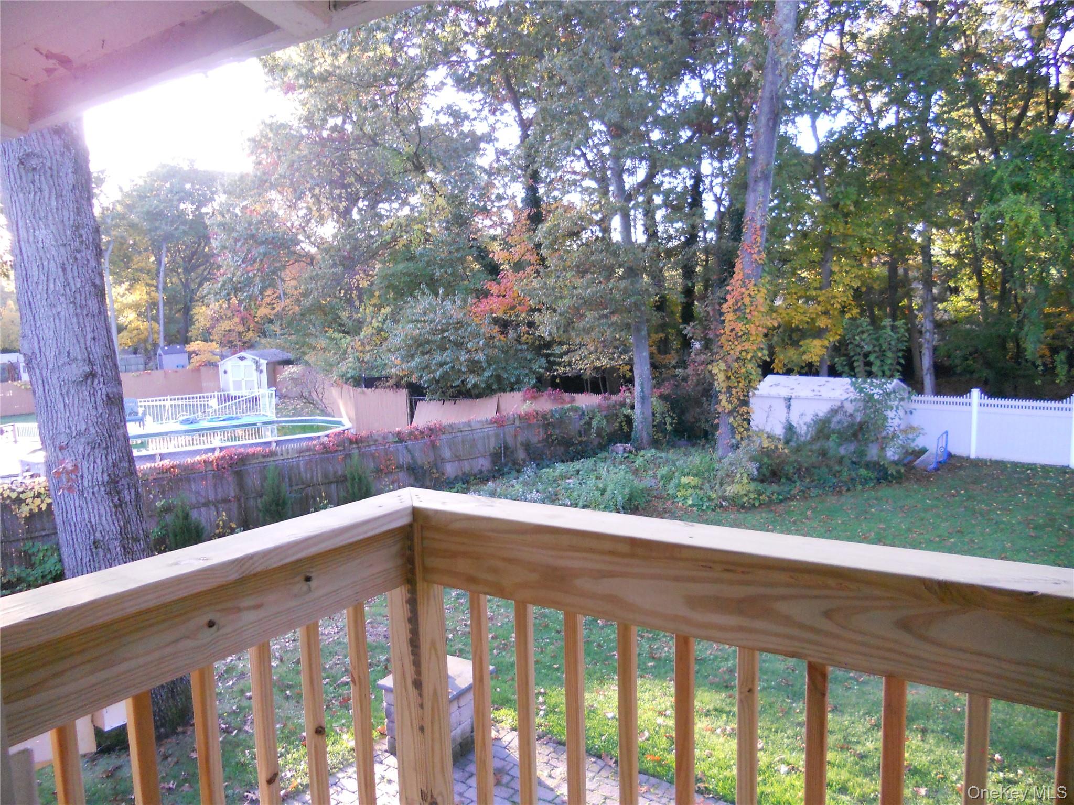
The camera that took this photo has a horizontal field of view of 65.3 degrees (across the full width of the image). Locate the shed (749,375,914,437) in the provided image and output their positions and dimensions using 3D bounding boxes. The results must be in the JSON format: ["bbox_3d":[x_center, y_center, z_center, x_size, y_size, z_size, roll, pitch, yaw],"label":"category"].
[{"bbox_3d":[8.450,0.440,24.200,3.660,2.350,2.650,3,7,37],"label":"shed"}]

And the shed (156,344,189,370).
[{"bbox_3d":[-29.442,-3.336,67.852,1.700,2.500,2.350,4,8,43],"label":"shed"}]

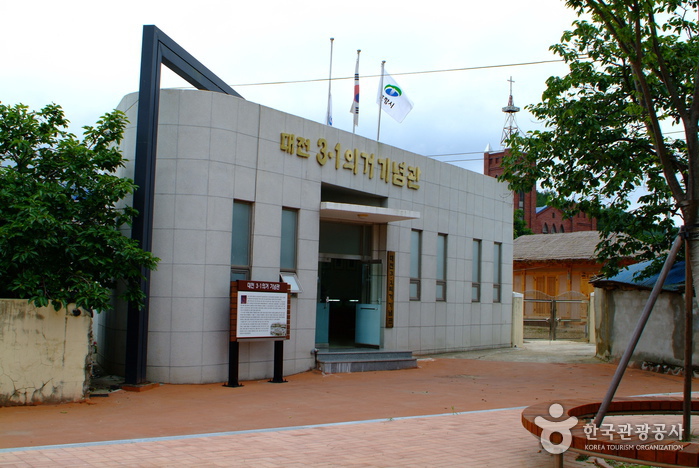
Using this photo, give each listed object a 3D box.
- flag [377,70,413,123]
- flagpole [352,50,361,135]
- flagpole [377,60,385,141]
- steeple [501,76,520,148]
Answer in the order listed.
[{"bbox_3d":[1.113,-3.363,19.972,0.850,1.200,0.300,3,-5,-15],"label":"flag"},{"bbox_3d":[0.164,-3.115,18.977,0.090,2.400,0.090,3,-4,0],"label":"flagpole"},{"bbox_3d":[0.773,-3.028,19.833,0.090,2.400,0.090,0,-6,35],"label":"flagpole"},{"bbox_3d":[15.775,-11.905,80.000,1.800,7.104,1.800,6,-6,-45],"label":"steeple"}]

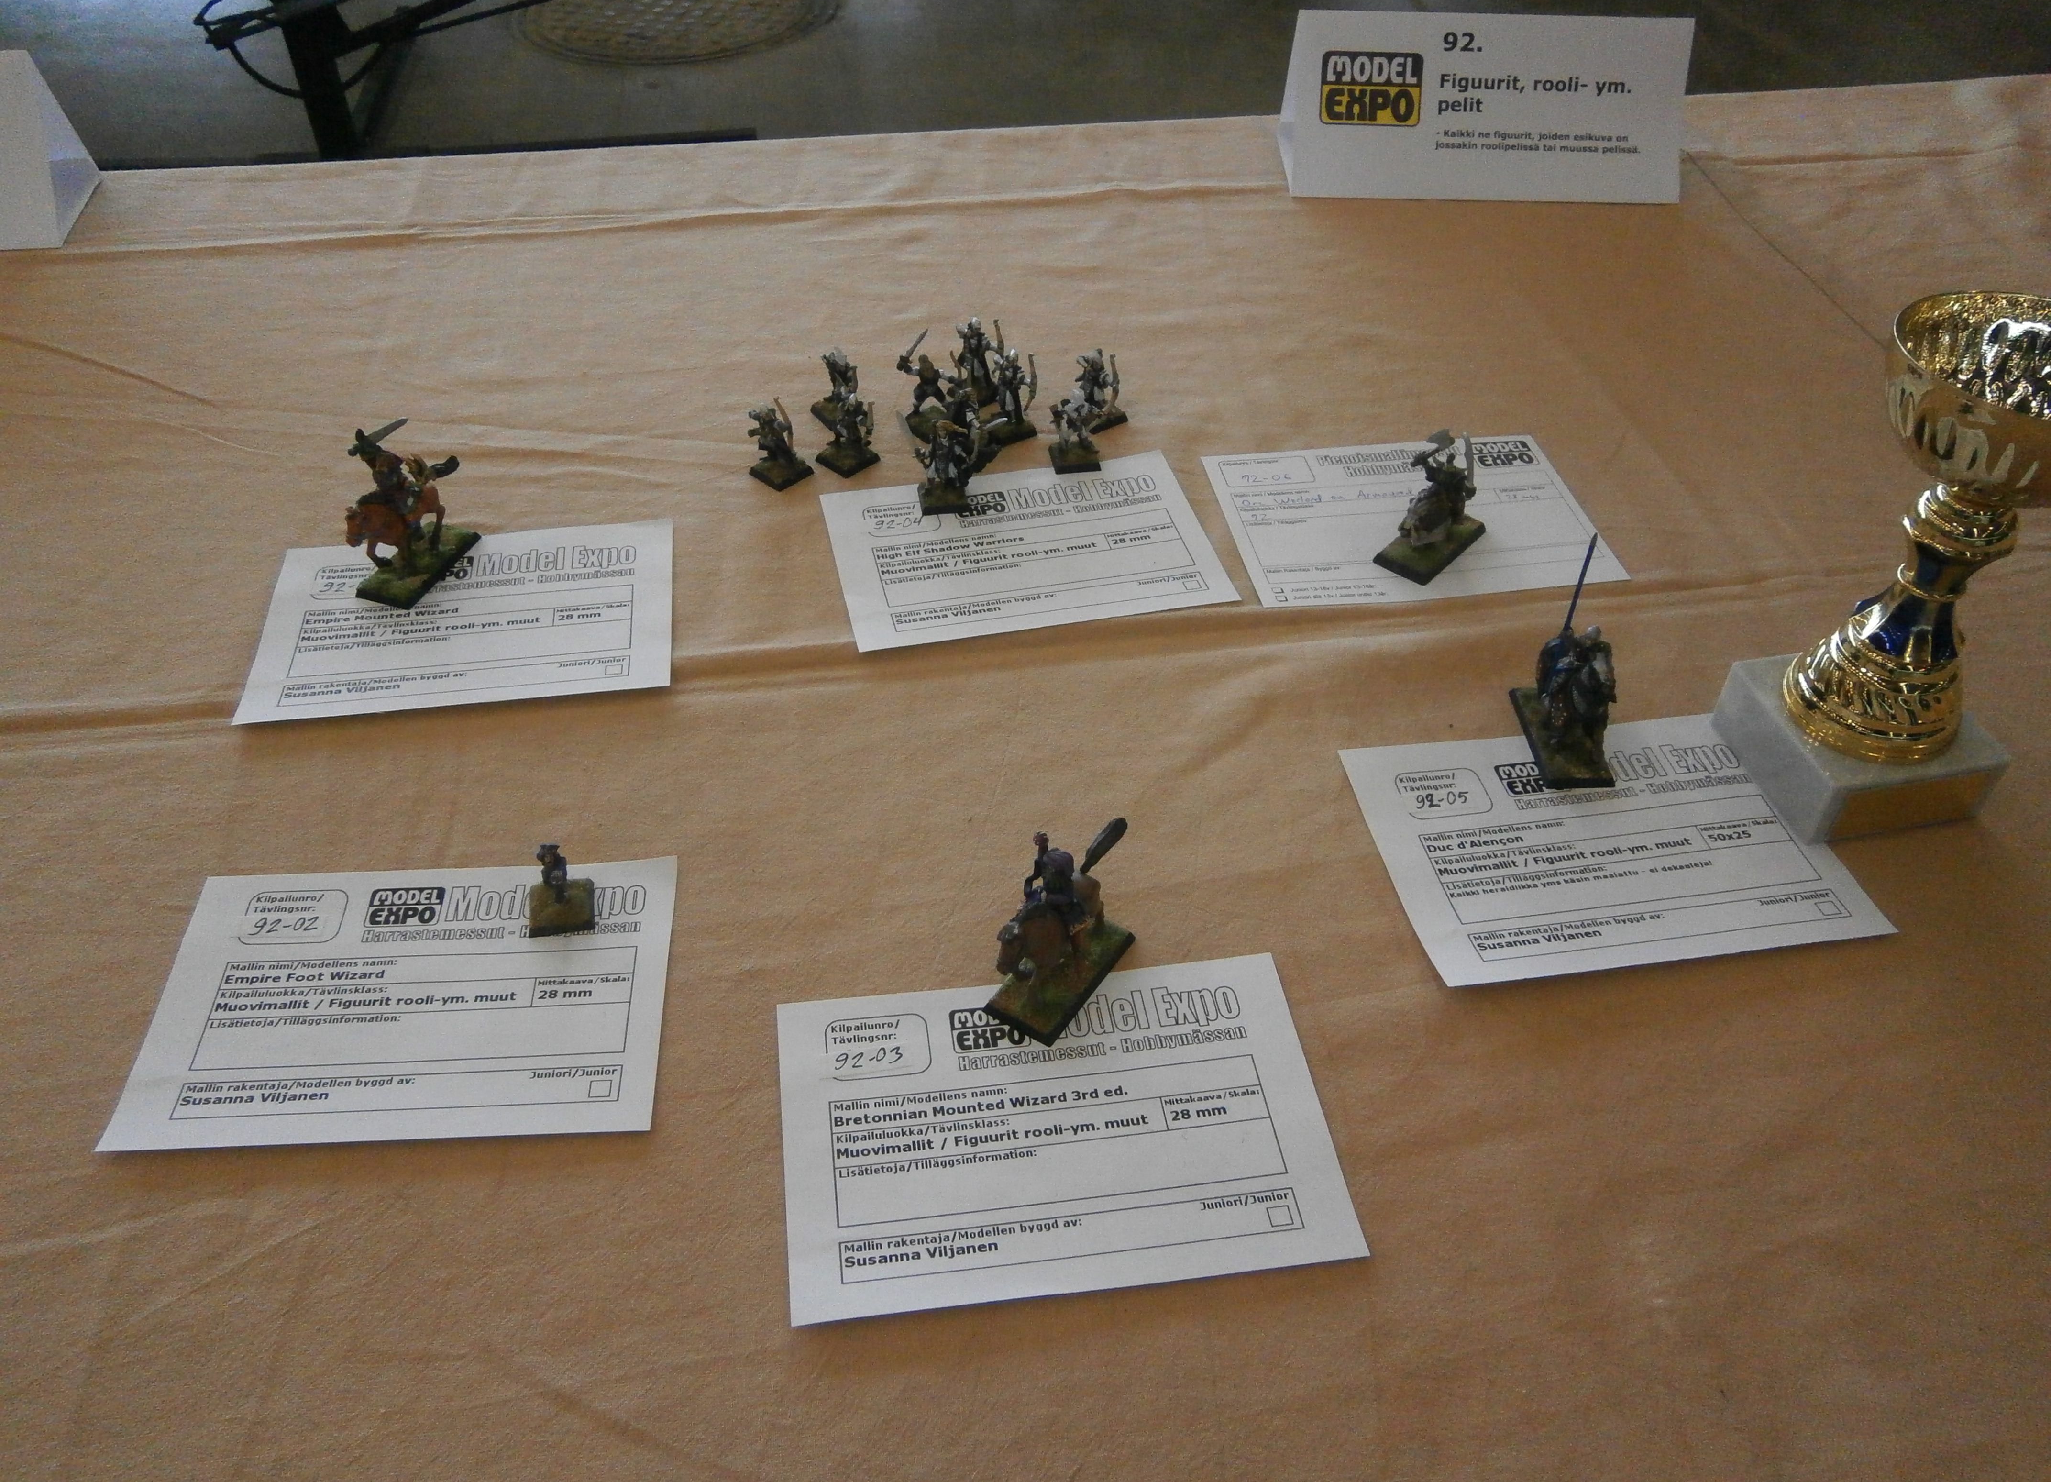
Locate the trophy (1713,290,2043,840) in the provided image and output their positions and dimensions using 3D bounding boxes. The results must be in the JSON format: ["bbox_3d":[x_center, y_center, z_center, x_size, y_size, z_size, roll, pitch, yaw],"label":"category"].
[{"bbox_3d":[0.292,-0.048,0.492,0.089,0.162,0.089,-8,46,-10],"label":"trophy"}]

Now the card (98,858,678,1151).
[{"bbox_3d":[-0.186,0.076,0.467,0.153,0.002,0.102,-2,45,-3],"label":"card"}]

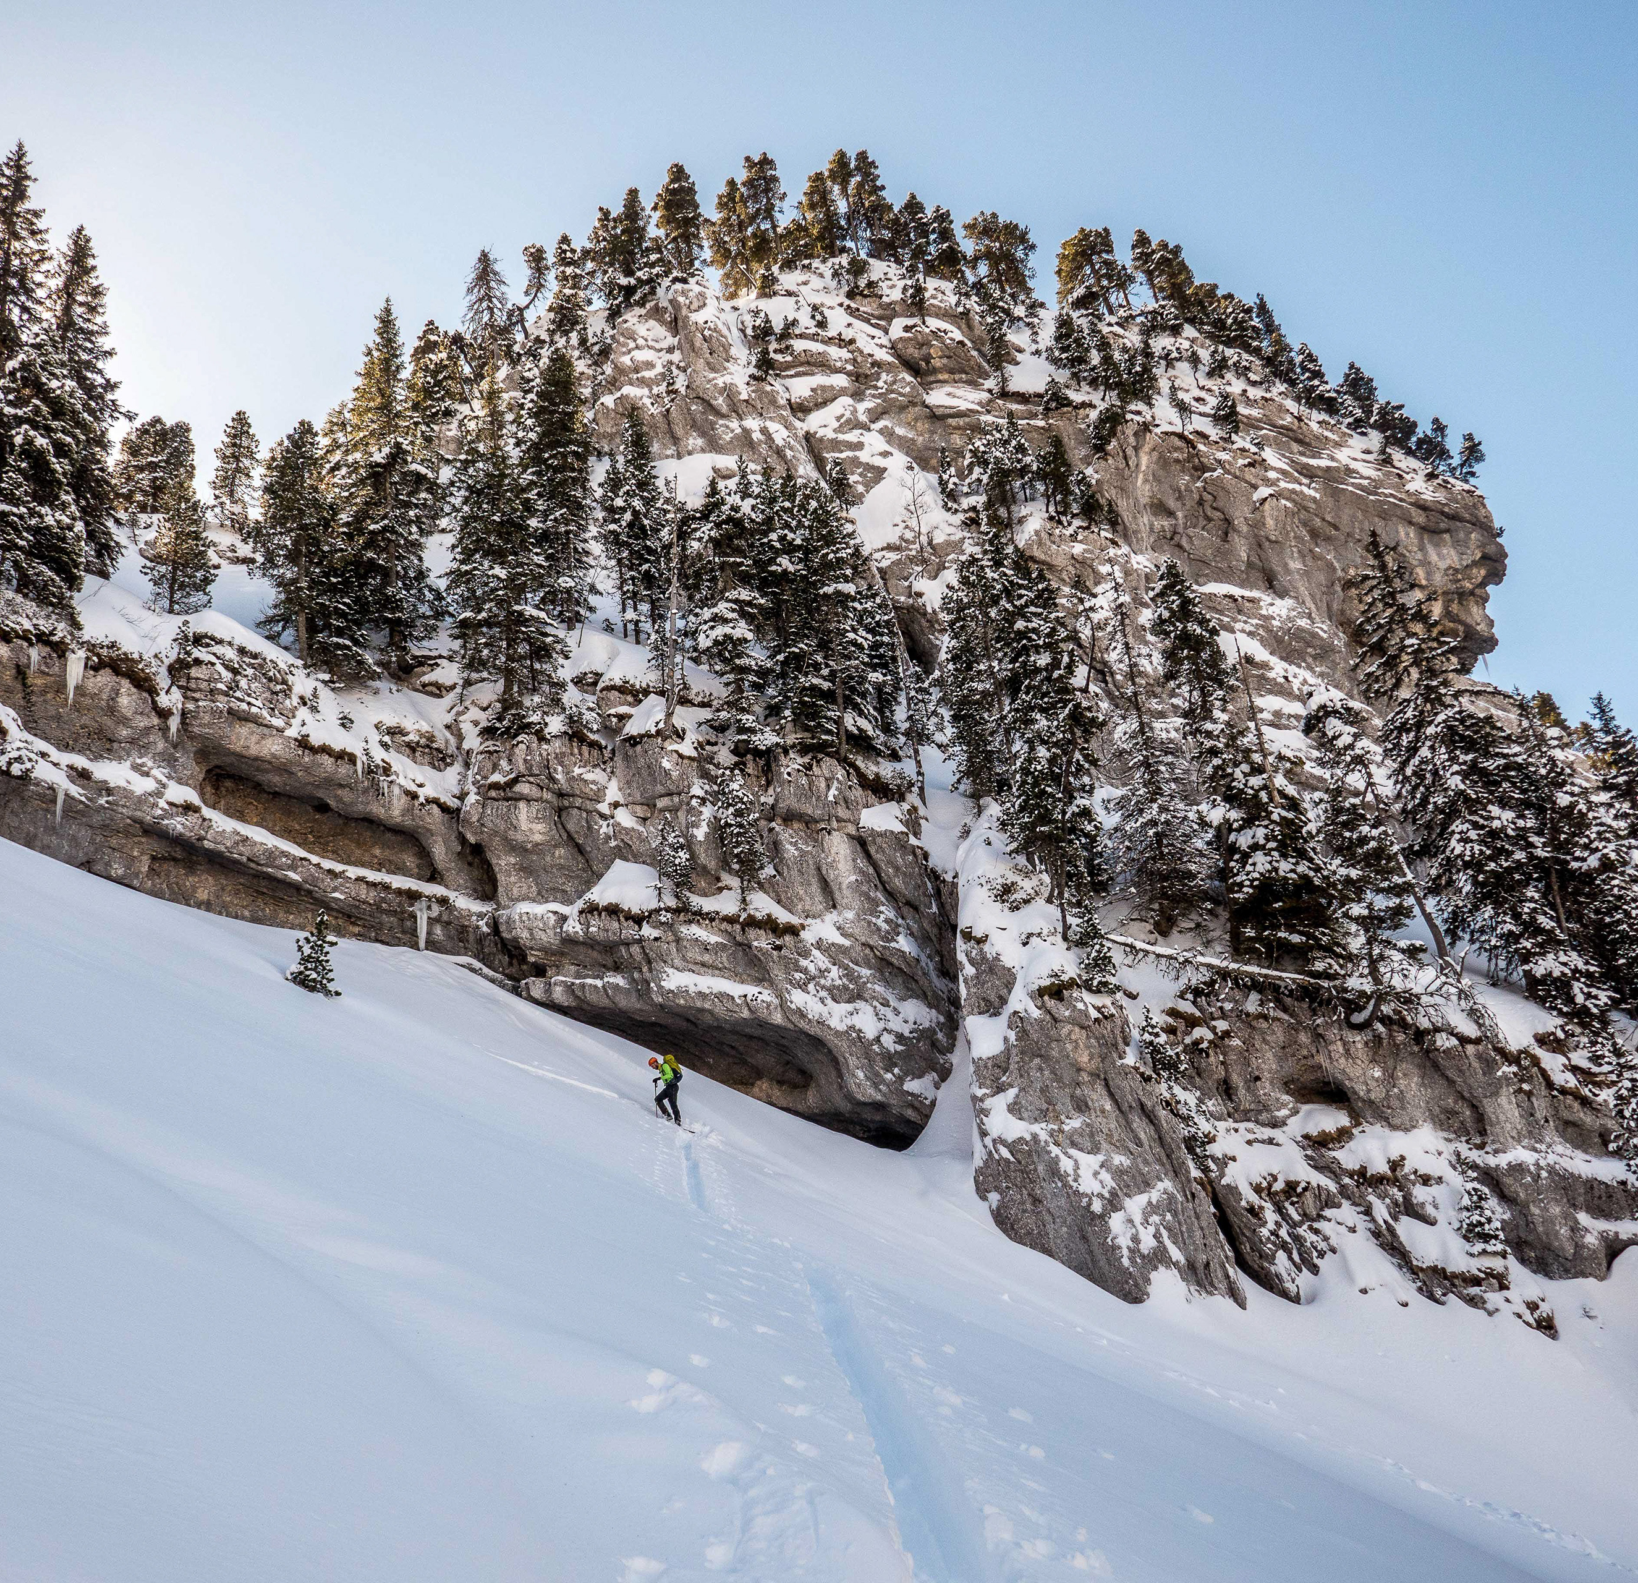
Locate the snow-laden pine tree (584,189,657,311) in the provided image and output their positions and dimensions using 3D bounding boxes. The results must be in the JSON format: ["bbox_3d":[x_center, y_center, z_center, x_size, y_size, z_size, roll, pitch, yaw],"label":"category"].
[{"bbox_3d":[-13.591,-37.802,114.000,4.846,8.666,4.846,0,-12,0],"label":"snow-laden pine tree"}]

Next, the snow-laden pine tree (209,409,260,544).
[{"bbox_3d":[-28.250,-15.351,80.000,2.350,6.792,2.350,0,-12,0],"label":"snow-laden pine tree"}]

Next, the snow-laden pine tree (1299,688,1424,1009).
[{"bbox_3d":[19.802,1.824,61.000,4.393,11.796,4.393,0,-12,0],"label":"snow-laden pine tree"}]

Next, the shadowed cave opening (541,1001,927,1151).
[{"bbox_3d":[-2.969,10.020,59.000,13.600,5.000,4.500,1,-13,-6],"label":"shadowed cave opening"}]

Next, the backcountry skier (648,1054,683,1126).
[{"bbox_3d":[-3.689,7.158,39.500,0.850,1.680,0.650,0,-12,0],"label":"backcountry skier"}]

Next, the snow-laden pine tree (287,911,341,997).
[{"bbox_3d":[-13.442,4.343,44.000,1.419,2.246,1.419,0,-12,0],"label":"snow-laden pine tree"}]

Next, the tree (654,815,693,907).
[{"bbox_3d":[-5.104,2.490,58.000,1.300,3.326,1.300,0,-12,0],"label":"tree"}]

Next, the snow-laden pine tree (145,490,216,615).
[{"bbox_3d":[-24.291,-9.187,63.000,2.519,4.804,2.519,0,-12,0],"label":"snow-laden pine tree"}]

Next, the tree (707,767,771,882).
[{"bbox_3d":[-2.817,1.146,58.500,2.293,4.060,2.293,0,-12,0],"label":"tree"}]

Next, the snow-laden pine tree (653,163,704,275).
[{"bbox_3d":[-9.960,-40.786,117.000,3.538,8.095,3.538,0,-12,0],"label":"snow-laden pine tree"}]

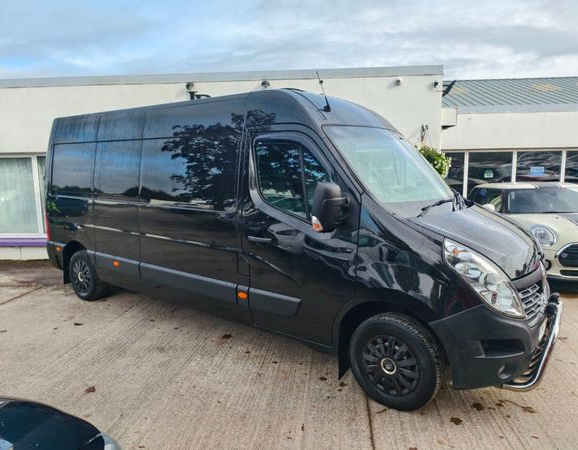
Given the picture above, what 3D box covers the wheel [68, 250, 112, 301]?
[{"bbox_3d":[-2.744,0.682,5.481,0.700,0.700,0.230,5,10,35],"label":"wheel"}]

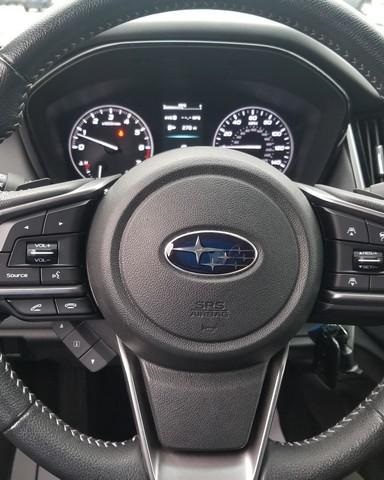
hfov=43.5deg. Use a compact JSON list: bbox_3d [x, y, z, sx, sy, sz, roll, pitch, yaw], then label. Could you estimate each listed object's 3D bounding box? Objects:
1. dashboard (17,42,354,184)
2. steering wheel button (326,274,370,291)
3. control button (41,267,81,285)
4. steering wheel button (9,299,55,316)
[{"bbox_3d":[-0.006,-0.146,0.570,0.377,0.172,0.100,0,11,0],"label":"dashboard"},{"bbox_3d":[0.107,0.030,0.331,0.029,0.012,0.010,0,6,0],"label":"steering wheel button"},{"bbox_3d":[-0.089,0.024,0.330,0.028,0.012,0.010,0,6,0],"label":"control button"},{"bbox_3d":[-0.112,0.048,0.339,0.034,0.013,0.010,0,6,0],"label":"steering wheel button"}]

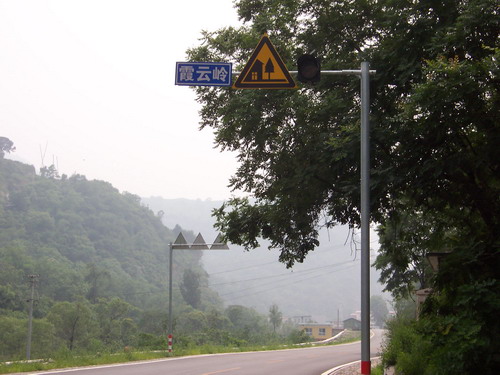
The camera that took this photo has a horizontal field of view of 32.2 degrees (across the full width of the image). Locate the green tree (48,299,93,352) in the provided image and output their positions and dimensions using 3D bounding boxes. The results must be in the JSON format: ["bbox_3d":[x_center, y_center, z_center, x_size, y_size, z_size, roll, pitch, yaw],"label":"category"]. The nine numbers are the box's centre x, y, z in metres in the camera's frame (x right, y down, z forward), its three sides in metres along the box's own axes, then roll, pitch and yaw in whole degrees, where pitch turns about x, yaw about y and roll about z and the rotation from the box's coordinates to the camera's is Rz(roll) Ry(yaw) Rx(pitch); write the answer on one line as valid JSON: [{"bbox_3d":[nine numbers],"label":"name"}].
[{"bbox_3d":[-11.600,9.010,56.000,3.100,3.390,3.100,0,-9,0],"label":"green tree"}]

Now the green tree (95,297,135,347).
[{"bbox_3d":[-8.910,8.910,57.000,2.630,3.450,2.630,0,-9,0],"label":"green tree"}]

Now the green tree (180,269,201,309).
[{"bbox_3d":[-8.580,14.640,125.000,2.880,5.850,2.880,0,-9,0],"label":"green tree"}]

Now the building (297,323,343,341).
[{"bbox_3d":[9.220,19.240,115.000,5.040,2.630,4.600,1,-9,-7],"label":"building"}]

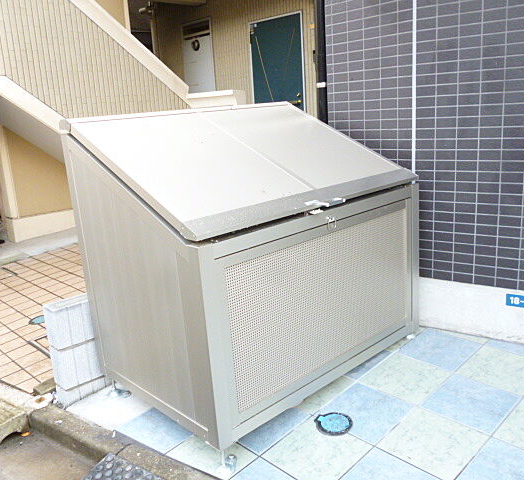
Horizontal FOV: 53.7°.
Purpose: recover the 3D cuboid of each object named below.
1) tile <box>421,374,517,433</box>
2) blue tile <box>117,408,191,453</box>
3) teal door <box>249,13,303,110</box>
[{"bbox_3d":[0.845,0.662,2.099,0.300,0.015,0.300,-22,22,-39],"label":"tile"},{"bbox_3d":[-0.412,0.800,2.181,0.290,0.015,0.300,-22,22,-39],"label":"blue tile"},{"bbox_3d":[0.218,-1.612,6.192,0.050,1.930,0.830,-15,17,-41],"label":"teal door"}]

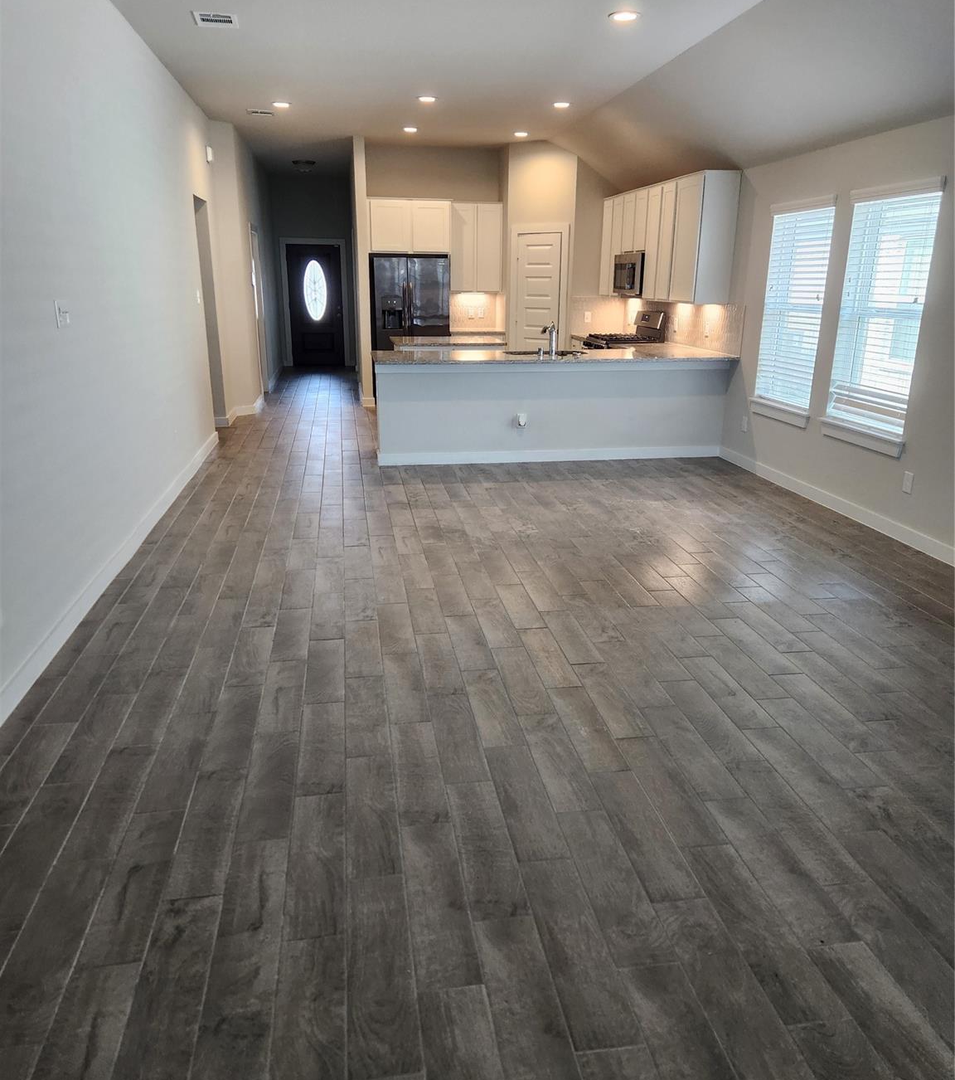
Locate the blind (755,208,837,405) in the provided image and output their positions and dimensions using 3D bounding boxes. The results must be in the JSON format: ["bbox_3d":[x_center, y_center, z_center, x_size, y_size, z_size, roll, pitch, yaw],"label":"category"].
[{"bbox_3d":[2.390,-1.782,6.470,0.060,1.470,0.920,-2,17,-8],"label":"blind"}]

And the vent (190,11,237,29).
[{"bbox_3d":[-1.632,-3.233,5.279,0.258,0.020,0.300,-2,17,-8],"label":"vent"}]

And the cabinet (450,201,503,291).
[{"bbox_3d":[-0.051,-3.665,10.642,0.670,1.045,0.325,-2,17,-8],"label":"cabinet"}]

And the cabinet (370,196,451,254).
[{"bbox_3d":[-0.840,-3.810,10.317,0.960,0.603,0.610,-2,17,-8],"label":"cabinet"}]

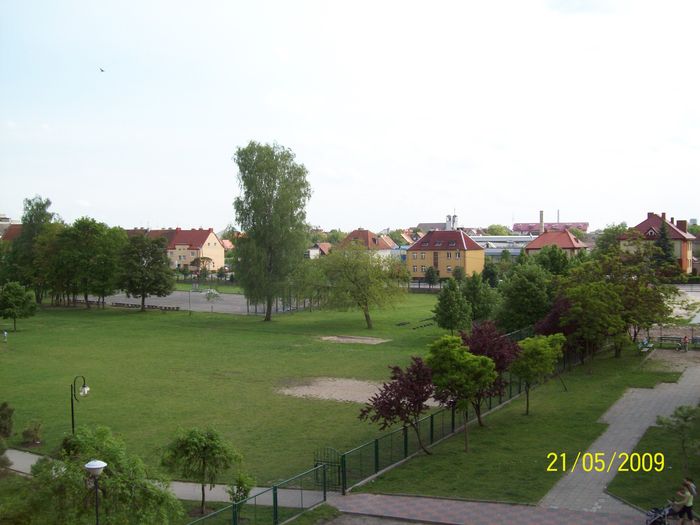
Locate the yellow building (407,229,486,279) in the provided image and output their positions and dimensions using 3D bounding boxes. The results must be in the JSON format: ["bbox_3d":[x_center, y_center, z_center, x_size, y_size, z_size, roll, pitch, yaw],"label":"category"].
[{"bbox_3d":[24.467,-1.773,186.000,16.300,12.700,10.300,0,2,33],"label":"yellow building"}]

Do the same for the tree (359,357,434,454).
[{"bbox_3d":[2.011,6.190,31.492,3.288,4.265,3.100,0,2,0],"label":"tree"}]

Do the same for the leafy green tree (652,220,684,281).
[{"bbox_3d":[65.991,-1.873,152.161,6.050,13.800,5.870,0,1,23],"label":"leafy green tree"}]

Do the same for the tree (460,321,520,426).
[{"bbox_3d":[7.006,5.521,36.174,3.031,5.293,3.031,0,2,0],"label":"tree"}]

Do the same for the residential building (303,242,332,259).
[{"bbox_3d":[-8.436,-1.976,199.839,6.500,6.500,7.500,1,4,38],"label":"residential building"}]

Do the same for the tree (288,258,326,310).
[{"bbox_3d":[-5.612,2.975,96.126,5.018,7.007,5.018,0,2,0],"label":"tree"}]

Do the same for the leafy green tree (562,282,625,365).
[{"bbox_3d":[18.281,4.665,54.664,4.670,6.645,4.670,0,3,18],"label":"leafy green tree"}]

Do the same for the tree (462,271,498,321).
[{"bbox_3d":[14.427,3.826,80.623,4.105,5.891,4.105,0,3,10],"label":"tree"}]

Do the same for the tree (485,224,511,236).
[{"bbox_3d":[58.902,-6.609,290.199,11.150,17.060,10.600,-1,1,11],"label":"tree"}]

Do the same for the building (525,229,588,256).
[{"bbox_3d":[50.362,-2.334,177.854,12.500,11.300,10.500,1,2,34],"label":"building"}]

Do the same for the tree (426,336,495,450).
[{"bbox_3d":[5.363,6.368,35.195,3.296,5.617,3.296,-1,3,9],"label":"tree"}]

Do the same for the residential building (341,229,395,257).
[{"bbox_3d":[2.724,-2.147,171.090,10.500,11.300,10.000,1,2,34],"label":"residential building"}]

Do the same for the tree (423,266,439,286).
[{"bbox_3d":[15.165,2.874,137.140,3.100,4.243,3.100,0,2,0],"label":"tree"}]

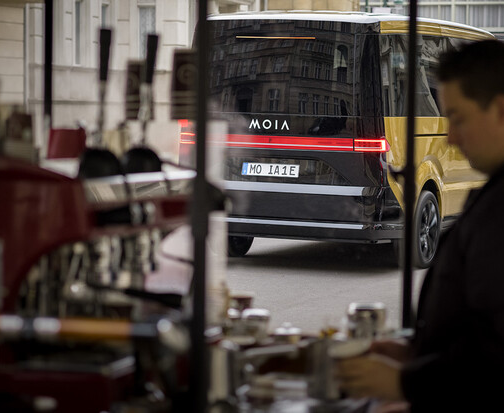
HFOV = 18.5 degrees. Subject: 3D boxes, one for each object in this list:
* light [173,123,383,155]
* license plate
[{"bbox_3d":[0.209,-0.548,13.267,1.940,0.115,0.200,3,4,23],"label":"light"},{"bbox_3d":[0.155,-0.310,13.168,0.520,0.110,0.020,3,-10,23],"label":"license plate"}]

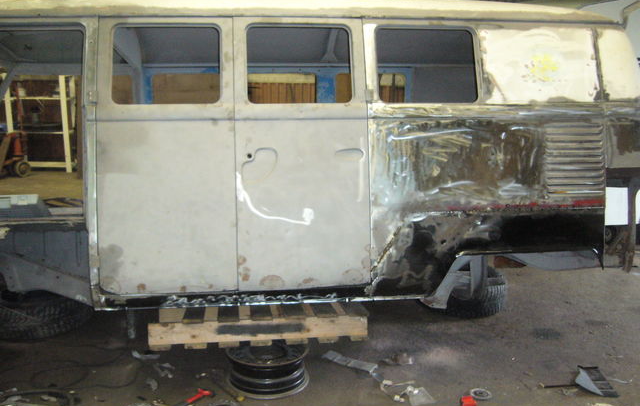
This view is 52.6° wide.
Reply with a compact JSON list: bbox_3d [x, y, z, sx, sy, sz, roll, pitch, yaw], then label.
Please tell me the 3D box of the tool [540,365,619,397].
[{"bbox_3d":[1.210,0.824,3.081,0.333,0.090,0.261,0,9,2],"label":"tool"}]

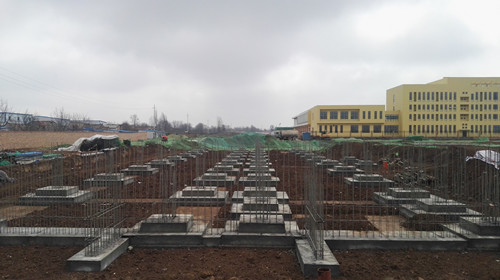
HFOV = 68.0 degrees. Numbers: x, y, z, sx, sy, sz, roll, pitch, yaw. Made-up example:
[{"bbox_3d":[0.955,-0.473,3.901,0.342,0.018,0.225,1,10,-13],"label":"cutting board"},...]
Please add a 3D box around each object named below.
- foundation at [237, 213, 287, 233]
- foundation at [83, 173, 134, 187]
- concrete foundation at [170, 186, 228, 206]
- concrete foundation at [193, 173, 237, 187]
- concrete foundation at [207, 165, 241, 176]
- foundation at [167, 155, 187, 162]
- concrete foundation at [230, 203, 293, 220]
[{"bbox_3d":[0.334,2.413,10.708,1.286,0.265,1.039,0,1,1],"label":"foundation"},{"bbox_3d":[-9.077,2.513,23.927,2.506,0.613,2.153,0,1,1],"label":"foundation"},{"bbox_3d":[-2.189,2.499,16.569,2.365,0.562,1.787,0,1,1],"label":"concrete foundation"},{"bbox_3d":[-2.246,2.516,23.801,2.542,0.603,2.184,0,1,1],"label":"concrete foundation"},{"bbox_3d":[-2.134,2.443,30.053,2.527,0.589,2.278,0,1,1],"label":"concrete foundation"},{"bbox_3d":[-8.139,2.145,40.256,2.365,0.562,1.787,0,1,1],"label":"foundation"},{"bbox_3d":[0.410,2.794,14.504,2.255,0.281,1.872,0,1,1],"label":"concrete foundation"}]

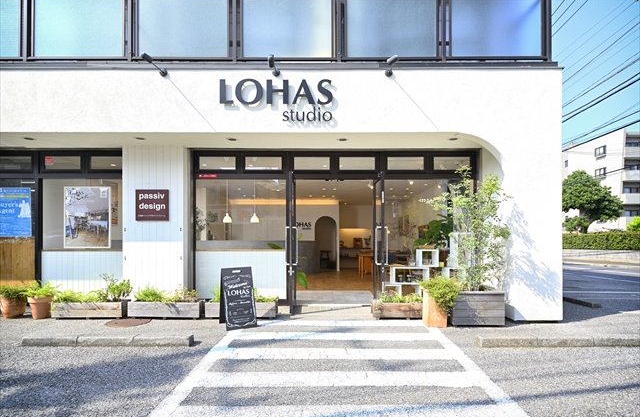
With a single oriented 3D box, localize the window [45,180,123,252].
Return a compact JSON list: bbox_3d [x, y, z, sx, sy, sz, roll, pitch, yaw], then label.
[{"bbox_3d":[-3.970,0.100,5.700,1.420,1.180,0.100,0,0,0],"label":"window"}]

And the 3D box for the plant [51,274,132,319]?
[{"bbox_3d":[-3.280,1.260,4.920,1.080,0.620,0.320,0,0,0],"label":"plant"}]

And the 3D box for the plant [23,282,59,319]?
[{"bbox_3d":[-4.020,1.300,4.880,0.430,0.520,0.430,0,0,0],"label":"plant"}]

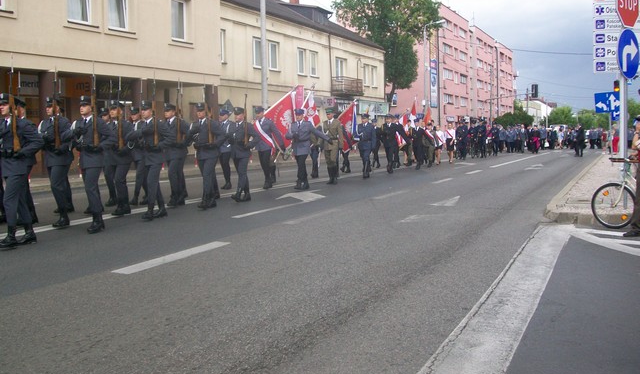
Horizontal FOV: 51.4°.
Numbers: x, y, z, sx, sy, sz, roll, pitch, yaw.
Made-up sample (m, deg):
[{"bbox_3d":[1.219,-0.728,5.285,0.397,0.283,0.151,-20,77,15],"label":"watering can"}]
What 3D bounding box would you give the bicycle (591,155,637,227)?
[{"bbox_3d":[4.780,0.084,9.623,1.740,1.020,0.580,-1,5,-5],"label":"bicycle"}]

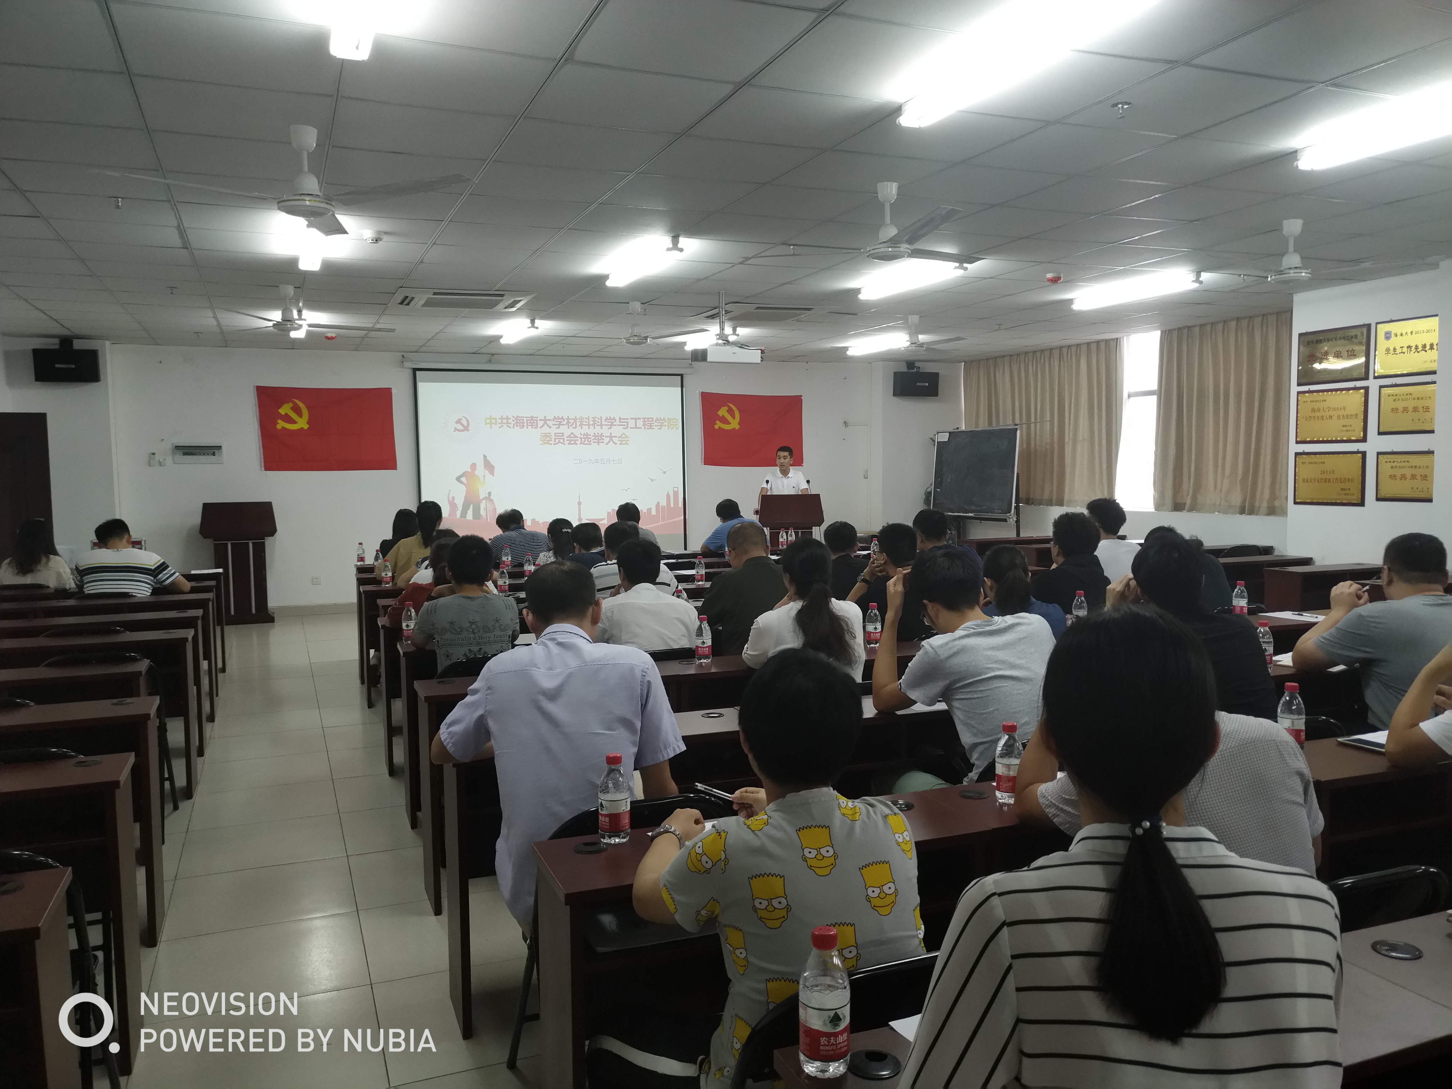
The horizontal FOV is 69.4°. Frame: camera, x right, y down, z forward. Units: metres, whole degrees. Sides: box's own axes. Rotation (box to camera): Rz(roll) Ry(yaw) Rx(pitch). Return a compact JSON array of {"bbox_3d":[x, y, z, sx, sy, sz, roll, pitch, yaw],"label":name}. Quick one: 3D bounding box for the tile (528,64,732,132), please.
[{"bbox_3d":[-0.334,-1.537,3.616,0.610,0.018,0.600,-3,5,-23],"label":"tile"}]

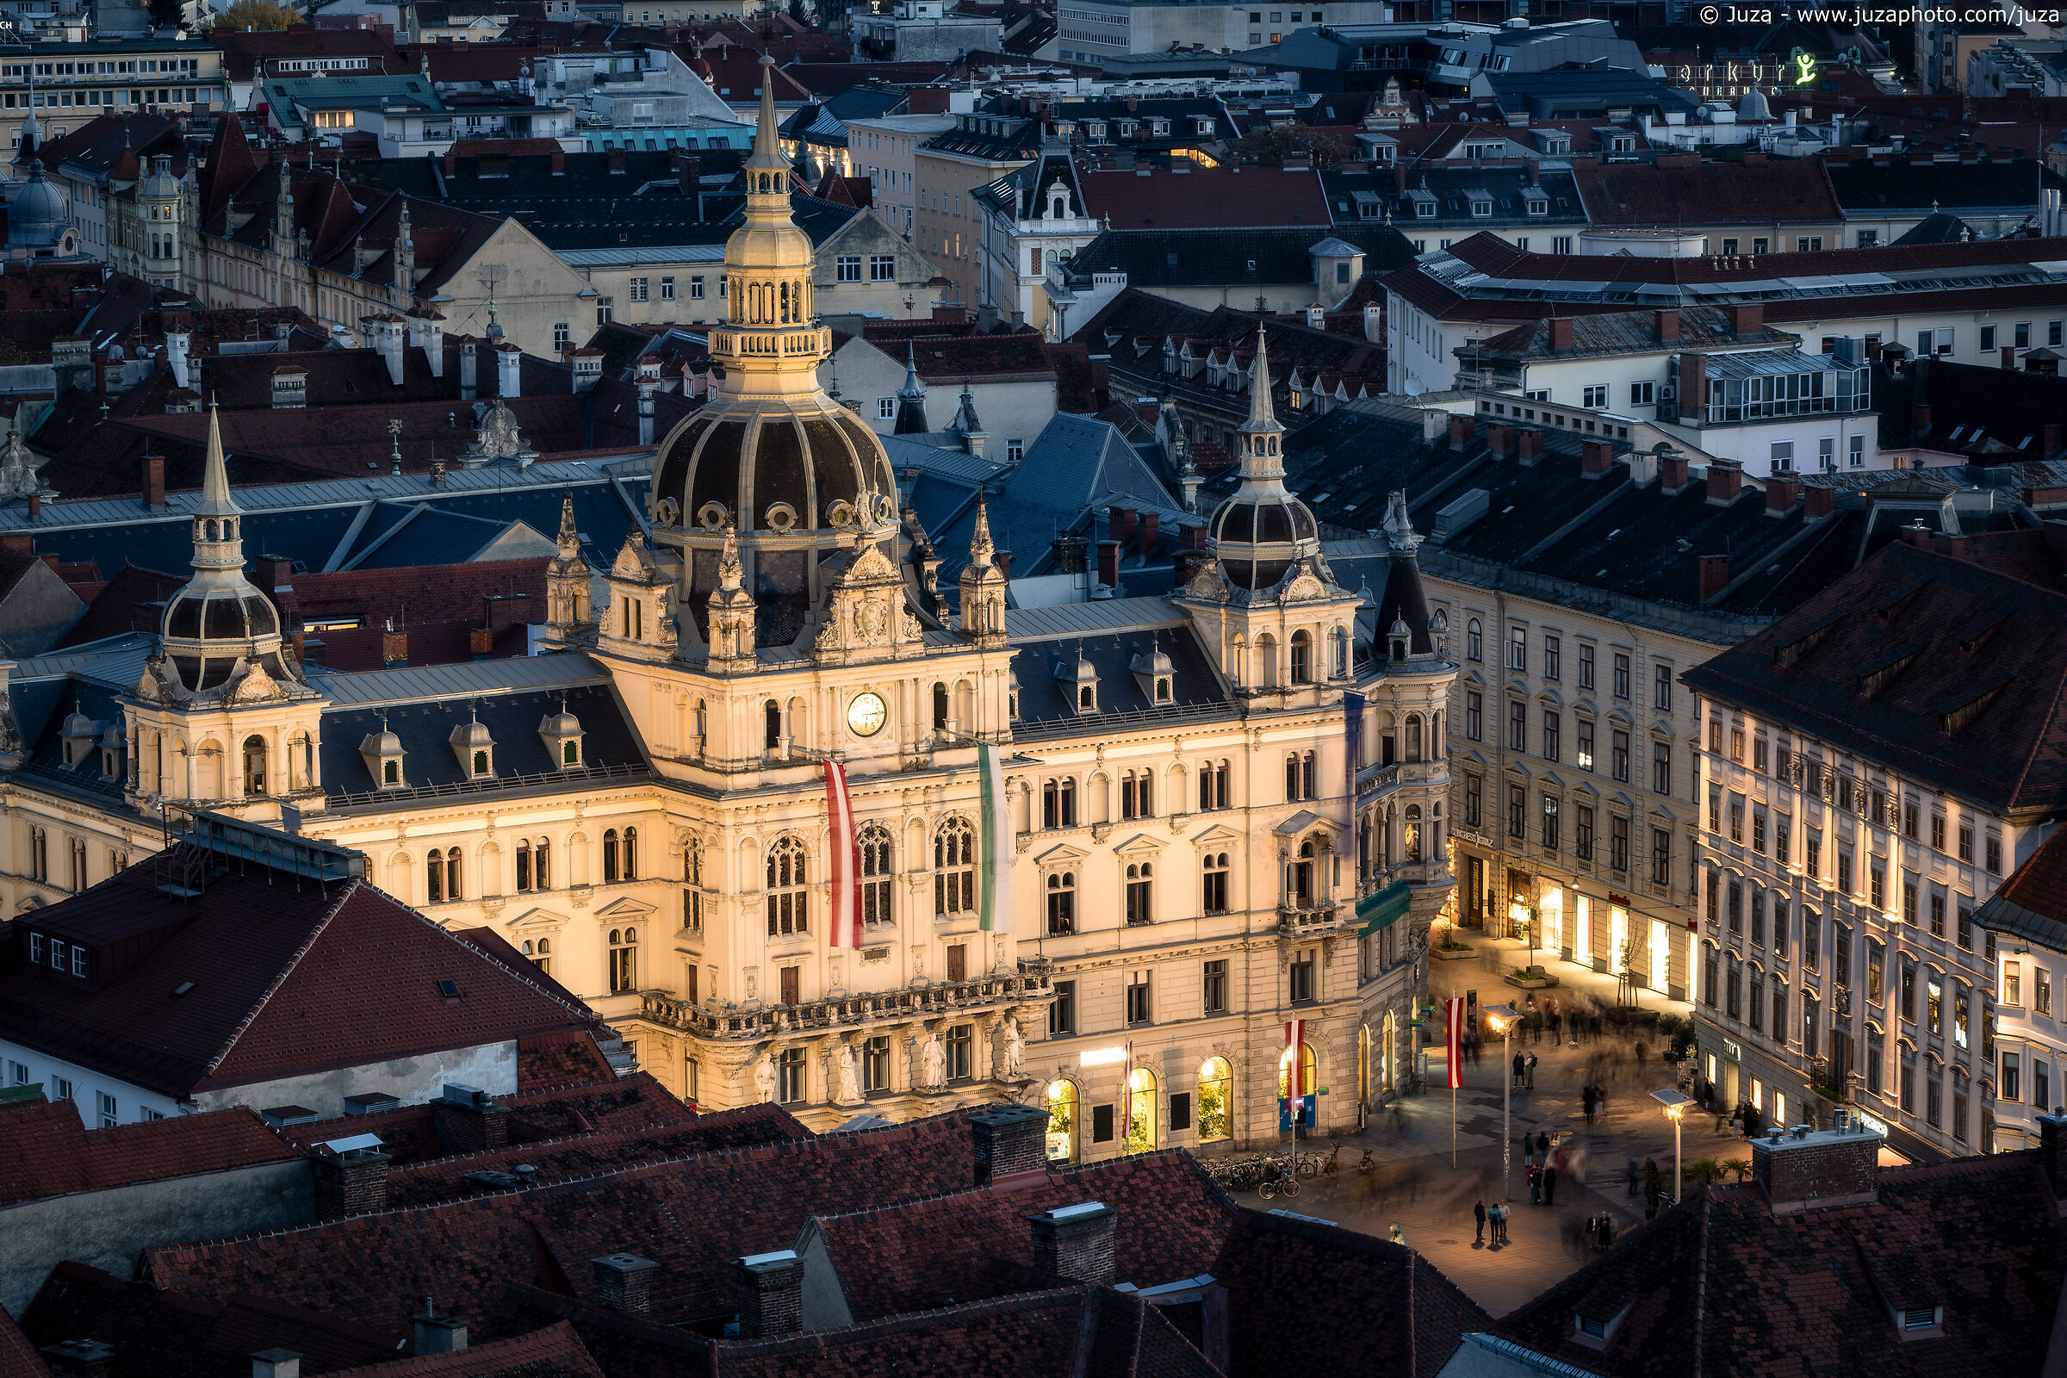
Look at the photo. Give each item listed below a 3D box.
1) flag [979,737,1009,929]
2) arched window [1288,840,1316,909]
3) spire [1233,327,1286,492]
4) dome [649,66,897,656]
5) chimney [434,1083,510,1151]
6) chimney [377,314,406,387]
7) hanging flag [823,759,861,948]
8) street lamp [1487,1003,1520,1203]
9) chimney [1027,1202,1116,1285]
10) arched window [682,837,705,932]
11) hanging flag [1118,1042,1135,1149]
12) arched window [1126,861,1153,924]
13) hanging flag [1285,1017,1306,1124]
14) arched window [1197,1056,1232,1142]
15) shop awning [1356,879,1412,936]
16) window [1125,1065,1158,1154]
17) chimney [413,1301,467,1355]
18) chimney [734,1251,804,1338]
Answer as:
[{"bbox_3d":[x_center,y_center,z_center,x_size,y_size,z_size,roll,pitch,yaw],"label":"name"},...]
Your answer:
[{"bbox_3d":[-1.736,6.487,264.541,0.306,8.228,2.173,-6,10,-34],"label":"flag"},{"bbox_3d":[12.556,8.676,281.514,1.250,3.000,0.350,-6,10,-34],"label":"arched window"},{"bbox_3d":[10.591,-13.030,280.819,2.300,8.042,2.300,-6,10,-34],"label":"spire"},{"bbox_3d":[-11.602,-14.985,268.643,11.118,26.520,11.118,0,8,0],"label":"dome"},{"bbox_3d":[-15.654,12.383,168.109,1.000,2.450,2.350,-8,11,-41],"label":"chimney"},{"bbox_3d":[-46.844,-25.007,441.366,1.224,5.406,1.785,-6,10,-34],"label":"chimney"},{"bbox_3d":[-8.138,6.973,256.373,0.700,7.800,2.100,-6,10,-34],"label":"hanging flag"},{"bbox_3d":[21.124,18.535,269.323,1.350,9.004,1.300,-6,10,-34],"label":"street lamp"},{"bbox_3d":[0.992,14.182,153.122,2.100,2.170,1.050,-8,11,-41],"label":"chimney"},{"bbox_3d":[-14.415,8.051,252.484,0.350,4.250,2.000,-6,10,-34],"label":"arched window"},{"bbox_3d":[4.063,17.175,257.804,0.150,4.100,0.950,3,9,20],"label":"hanging flag"},{"bbox_3d":[5.005,9.579,281.990,1.487,2.951,0.306,-6,10,-34],"label":"arched window"},{"bbox_3d":[11.752,17.103,271.577,1.050,4.600,0.250,-6,10,-34],"label":"hanging flag"},{"bbox_3d":[8.238,18.460,271.365,1.880,3.920,0.300,-6,10,-34],"label":"arched window"},{"bbox_3d":[17.123,10.607,293.472,0.663,1.530,6.243,3,9,23],"label":"shop awning"},{"bbox_3d":[4.796,18.823,269.049,1.880,3.920,0.300,-6,10,-34],"label":"window"},{"bbox_3d":[-14.498,15.797,147.546,1.500,1.650,0.550,7,11,44],"label":"chimney"},{"bbox_3d":[-6.125,14.185,141.122,1.330,1.850,1.050,-6,10,-34],"label":"chimney"}]

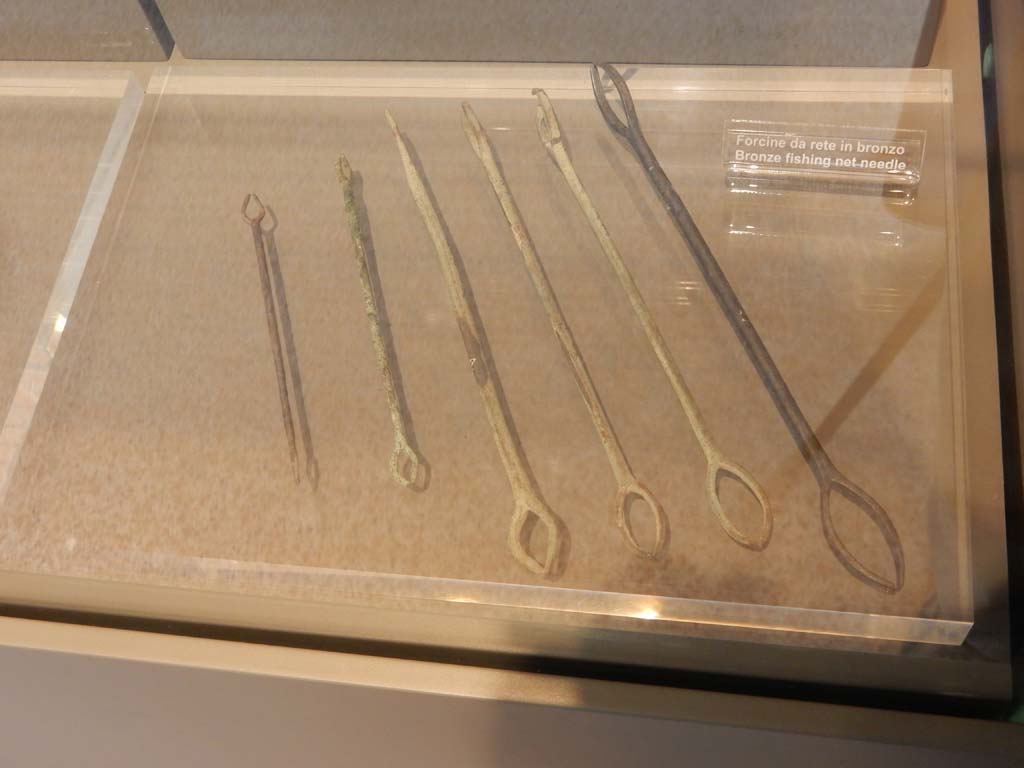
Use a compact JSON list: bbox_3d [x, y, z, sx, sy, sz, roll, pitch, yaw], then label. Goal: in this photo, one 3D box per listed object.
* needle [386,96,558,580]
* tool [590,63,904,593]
[{"bbox_3d":[-0.017,-0.024,0.425,0.015,0.008,0.192,-19,60,-2],"label":"needle"},{"bbox_3d":[0.070,-0.030,0.416,0.018,0.007,0.218,-21,60,-3],"label":"tool"}]

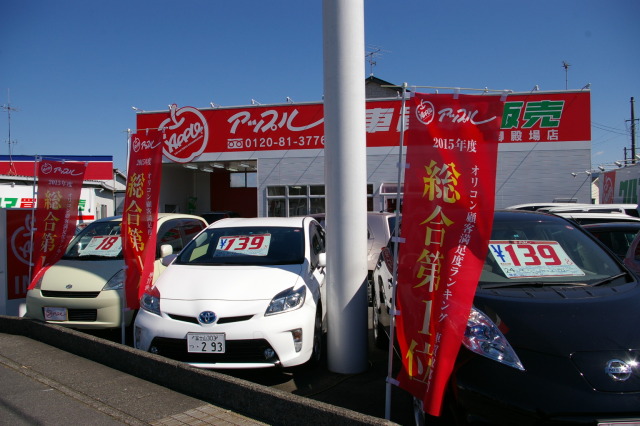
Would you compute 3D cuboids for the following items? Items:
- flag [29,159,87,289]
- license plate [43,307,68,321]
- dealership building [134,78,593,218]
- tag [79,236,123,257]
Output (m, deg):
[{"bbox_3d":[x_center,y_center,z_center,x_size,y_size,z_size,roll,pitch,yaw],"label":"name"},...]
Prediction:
[{"bbox_3d":[-3.600,0.150,7.300,0.580,1.800,0.280,0,0,-6],"label":"flag"},{"bbox_3d":[-3.300,1.255,6.650,0.330,0.165,0.025,-1,0,13],"label":"license plate"},{"bbox_3d":[1.550,-0.970,20.800,14.600,5.100,8.000,-1,0,12],"label":"dealership building"},{"bbox_3d":[-3.070,0.474,7.600,0.594,0.020,0.420,-3,39,13],"label":"tag"}]

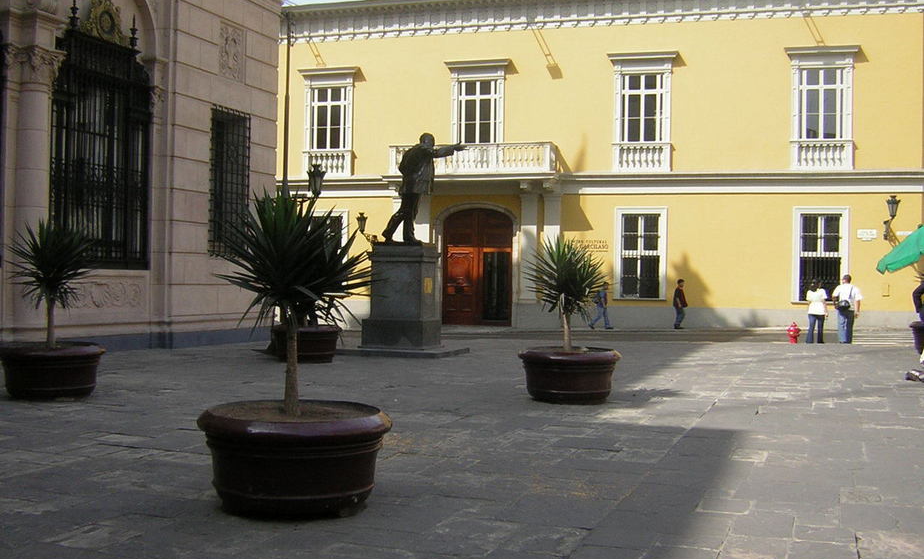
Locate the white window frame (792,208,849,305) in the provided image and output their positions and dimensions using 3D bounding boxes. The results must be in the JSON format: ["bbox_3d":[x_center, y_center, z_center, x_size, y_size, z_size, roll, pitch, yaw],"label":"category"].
[{"bbox_3d":[11.479,-0.791,30.807,1.681,2.987,0.220,1,0,16],"label":"white window frame"}]

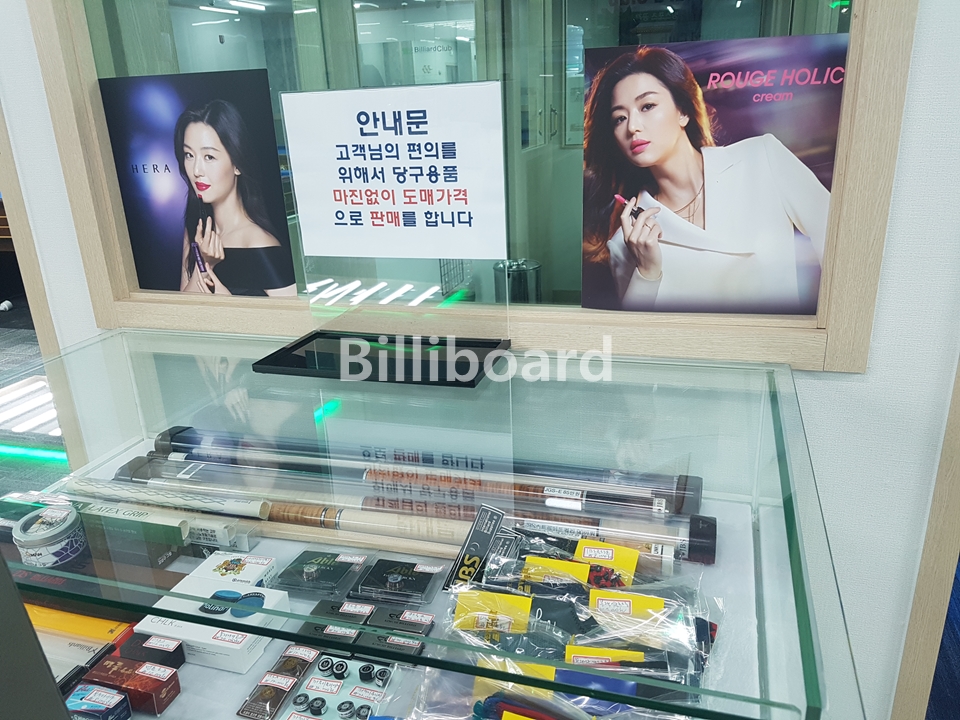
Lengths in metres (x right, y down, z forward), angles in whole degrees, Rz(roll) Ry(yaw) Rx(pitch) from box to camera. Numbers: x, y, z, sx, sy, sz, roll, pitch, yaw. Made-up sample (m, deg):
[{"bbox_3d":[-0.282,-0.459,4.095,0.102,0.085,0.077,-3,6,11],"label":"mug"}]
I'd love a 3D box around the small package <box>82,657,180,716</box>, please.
[{"bbox_3d":[-0.309,0.290,0.643,0.076,0.024,0.029,3,20,17],"label":"small package"}]

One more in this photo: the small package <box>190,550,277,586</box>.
[{"bbox_3d":[-0.271,0.238,0.791,0.077,0.021,0.056,2,20,15],"label":"small package"}]

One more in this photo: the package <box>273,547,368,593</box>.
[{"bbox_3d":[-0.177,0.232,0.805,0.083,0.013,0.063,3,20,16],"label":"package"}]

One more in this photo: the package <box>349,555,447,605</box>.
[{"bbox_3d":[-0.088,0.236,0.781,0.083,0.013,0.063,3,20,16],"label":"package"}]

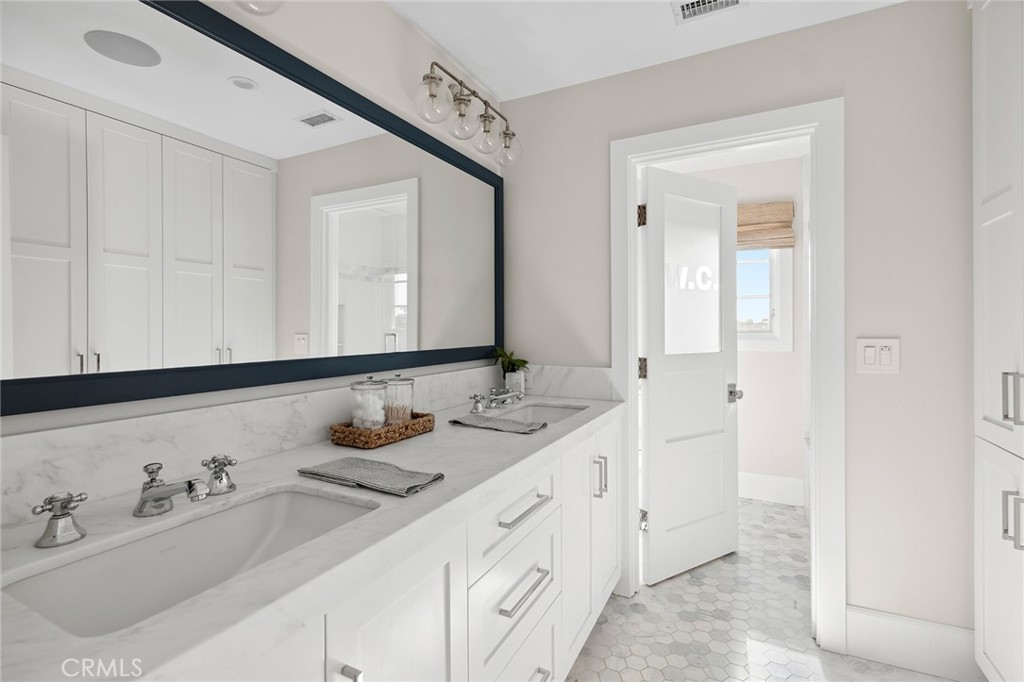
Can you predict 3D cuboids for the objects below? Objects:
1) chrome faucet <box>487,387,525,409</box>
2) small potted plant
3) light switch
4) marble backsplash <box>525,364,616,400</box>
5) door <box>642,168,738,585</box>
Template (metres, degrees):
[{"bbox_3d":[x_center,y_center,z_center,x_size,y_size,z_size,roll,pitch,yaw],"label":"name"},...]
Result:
[{"bbox_3d":[-0.034,0.246,1.969,0.163,0.084,0.060,0,1,26],"label":"chrome faucet"},{"bbox_3d":[-0.003,0.155,2.259,0.140,0.240,0.130,0,1,26],"label":"small potted plant"},{"bbox_3d":[1.351,0.056,1.677,0.127,0.128,0.012,0,1,26],"label":"light switch"},{"bbox_3d":[0.227,0.201,2.235,0.535,0.156,0.020,0,1,26],"label":"marble backsplash"},{"bbox_3d":[0.946,0.171,2.366,0.675,2.015,0.036,-1,1,-29],"label":"door"}]

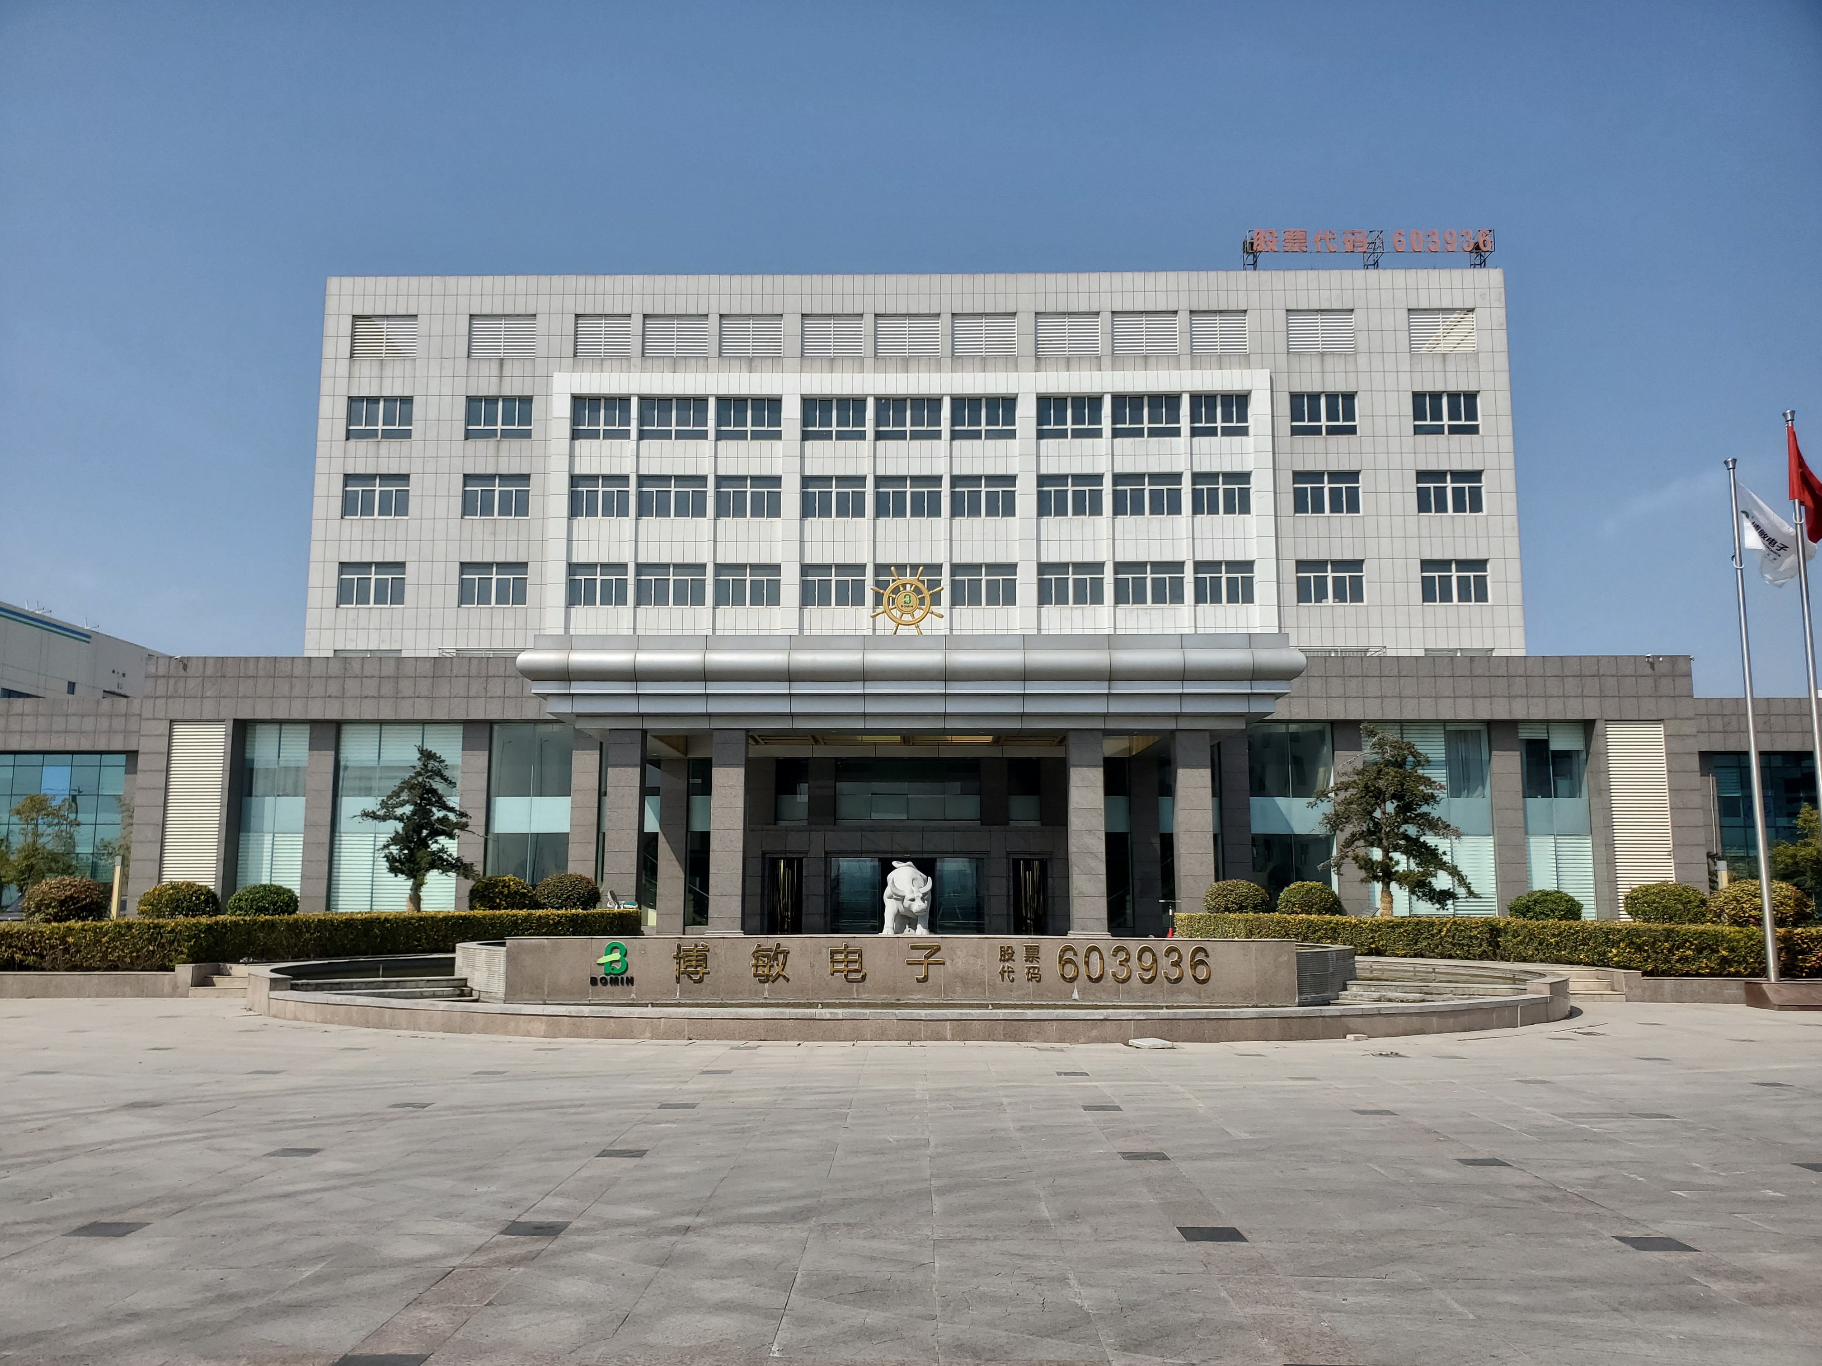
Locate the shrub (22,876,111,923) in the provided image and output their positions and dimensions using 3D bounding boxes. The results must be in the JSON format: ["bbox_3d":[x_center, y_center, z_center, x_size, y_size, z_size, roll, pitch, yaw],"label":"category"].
[{"bbox_3d":[-15.589,4.259,25.205,1.677,1.400,1.600,0,-8,1],"label":"shrub"}]

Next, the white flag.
[{"bbox_3d":[14.055,-2.405,22.189,1.223,1.683,0.400,0,-8,0],"label":"white flag"}]

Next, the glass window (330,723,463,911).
[{"bbox_3d":[-17.619,4.754,47.183,4.400,6.730,0.150,0,-8,1],"label":"glass window"}]

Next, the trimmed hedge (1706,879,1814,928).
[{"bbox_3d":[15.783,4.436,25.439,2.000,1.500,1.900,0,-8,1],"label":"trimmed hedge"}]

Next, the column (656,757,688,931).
[{"bbox_3d":[-8.342,5.727,48.332,0.946,6.210,0.900,0,-8,0],"label":"column"}]

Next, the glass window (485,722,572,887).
[{"bbox_3d":[-11.666,4.184,41.697,2.623,6.019,0.150,0,-8,1],"label":"glass window"}]

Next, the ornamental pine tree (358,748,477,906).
[{"bbox_3d":[-11.165,3.585,31.061,2.737,4.310,2.600,0,-8,1],"label":"ornamental pine tree"}]

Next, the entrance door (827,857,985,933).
[{"bbox_3d":[-0.113,6.778,43.286,5.000,2.460,0.150,0,-8,1],"label":"entrance door"}]

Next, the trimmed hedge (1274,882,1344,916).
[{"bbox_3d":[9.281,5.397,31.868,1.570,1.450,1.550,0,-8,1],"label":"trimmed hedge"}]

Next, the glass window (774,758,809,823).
[{"bbox_3d":[-4.252,3.866,48.960,1.222,2.392,0.150,0,-8,0],"label":"glass window"}]

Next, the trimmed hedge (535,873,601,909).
[{"bbox_3d":[-7.710,4.932,30.792,1.483,1.300,1.500,0,-8,1],"label":"trimmed hedge"}]

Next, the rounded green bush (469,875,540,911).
[{"bbox_3d":[-9.011,4.929,30.316,1.589,1.300,1.550,0,-8,1],"label":"rounded green bush"}]

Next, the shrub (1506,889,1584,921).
[{"bbox_3d":[14.412,5.250,31.066,1.777,1.084,1.750,0,-8,0],"label":"shrub"}]

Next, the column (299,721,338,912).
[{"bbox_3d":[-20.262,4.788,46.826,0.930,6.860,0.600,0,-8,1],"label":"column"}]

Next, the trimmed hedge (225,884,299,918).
[{"bbox_3d":[-13.348,4.741,28.117,1.568,1.250,1.500,0,-8,1],"label":"trimmed hedge"}]

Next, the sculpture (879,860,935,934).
[{"bbox_3d":[-0.066,3.332,21.047,0.810,1.160,1.600,1,-8,-7],"label":"sculpture"}]

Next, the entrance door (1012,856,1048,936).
[{"bbox_3d":[3.796,6.776,43.185,1.120,2.450,0.150,0,-8,1],"label":"entrance door"}]

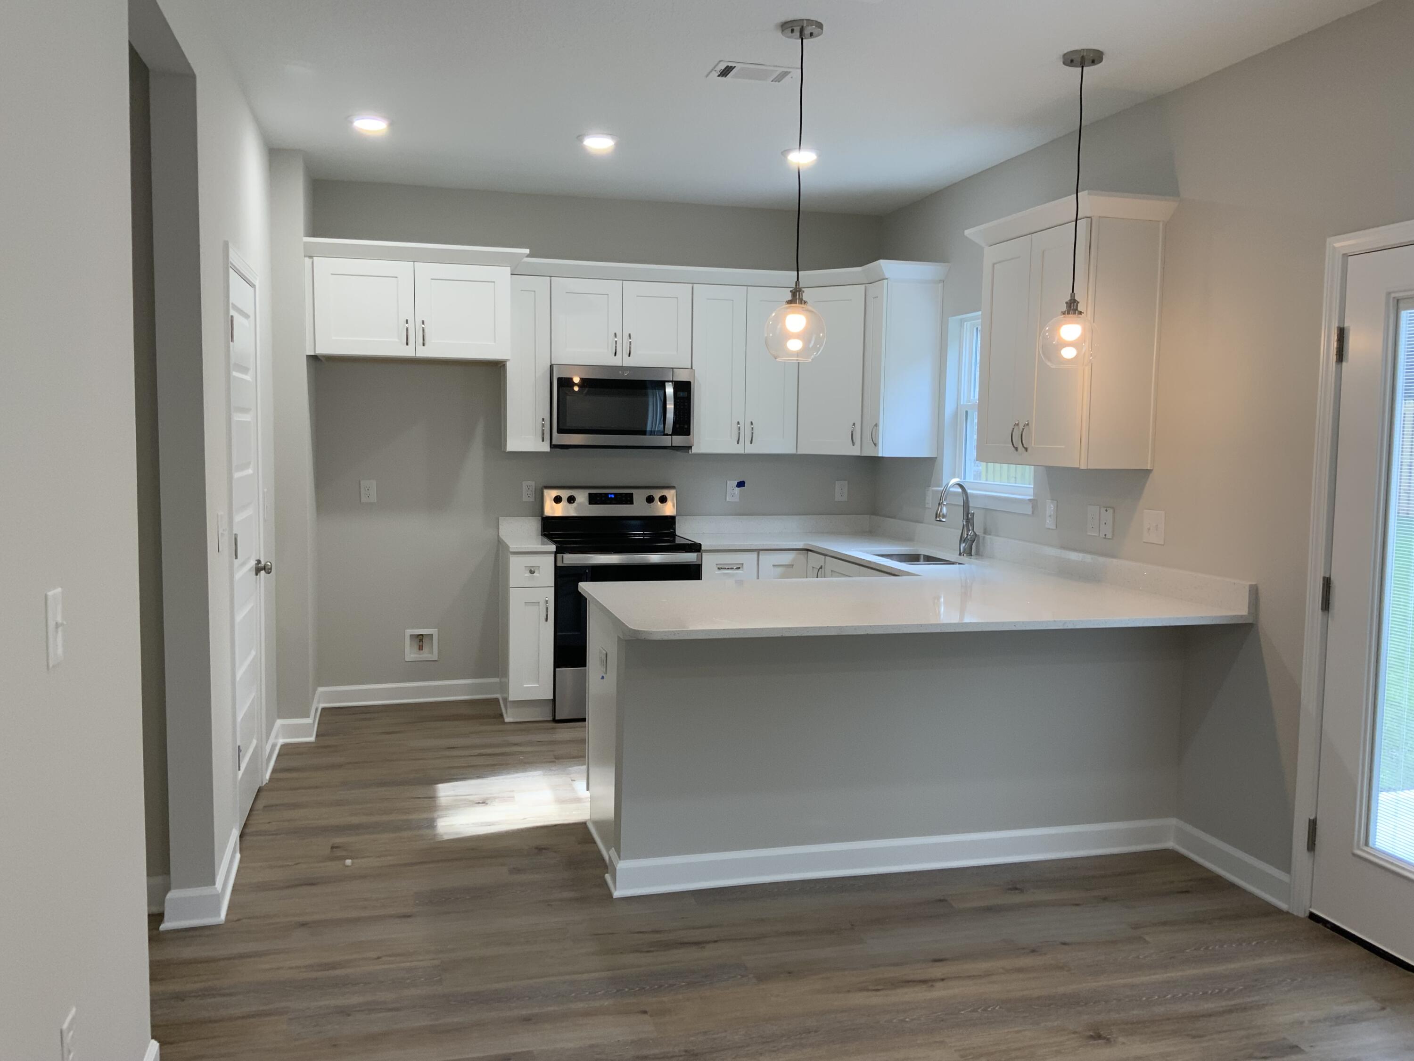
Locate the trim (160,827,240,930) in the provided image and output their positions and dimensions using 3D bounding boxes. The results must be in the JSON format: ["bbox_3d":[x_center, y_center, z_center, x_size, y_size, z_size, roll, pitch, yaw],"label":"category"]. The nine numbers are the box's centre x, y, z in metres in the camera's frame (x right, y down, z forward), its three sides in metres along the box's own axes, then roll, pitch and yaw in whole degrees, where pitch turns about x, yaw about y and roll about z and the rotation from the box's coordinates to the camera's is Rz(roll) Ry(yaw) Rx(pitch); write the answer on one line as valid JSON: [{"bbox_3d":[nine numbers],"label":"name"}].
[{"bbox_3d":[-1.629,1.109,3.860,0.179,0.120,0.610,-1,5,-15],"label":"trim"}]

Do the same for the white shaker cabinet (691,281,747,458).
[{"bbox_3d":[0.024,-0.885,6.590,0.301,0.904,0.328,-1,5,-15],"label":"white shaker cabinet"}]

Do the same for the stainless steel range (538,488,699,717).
[{"bbox_3d":[-0.471,0.372,6.399,0.757,1.186,0.640,-1,5,-15],"label":"stainless steel range"}]

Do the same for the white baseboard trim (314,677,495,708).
[{"bbox_3d":[-1.623,0.887,6.481,0.970,0.112,0.025,0,5,-15],"label":"white baseboard trim"}]

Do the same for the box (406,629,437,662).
[{"bbox_3d":[-1.562,0.626,6.495,0.168,0.180,0.080,-1,5,-15],"label":"box"}]

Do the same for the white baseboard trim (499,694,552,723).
[{"bbox_3d":[-0.916,0.927,6.115,0.245,0.110,0.030,0,5,-15],"label":"white baseboard trim"}]

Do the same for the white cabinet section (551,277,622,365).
[{"bbox_3d":[-0.634,-1.095,6.244,0.378,0.447,0.025,0,5,-15],"label":"white cabinet section"}]

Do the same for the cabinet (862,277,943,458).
[{"bbox_3d":[1.034,-0.847,6.284,0.332,0.906,0.230,0,5,-15],"label":"cabinet"}]

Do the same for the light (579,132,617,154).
[{"bbox_3d":[-0.480,-1.703,5.204,0.177,0.025,0.177,-1,5,-15],"label":"light"}]

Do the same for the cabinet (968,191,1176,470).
[{"bbox_3d":[1.410,-0.755,4.752,0.372,0.985,0.944,0,5,-15],"label":"cabinet"}]

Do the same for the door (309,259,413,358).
[{"bbox_3d":[-1.628,-1.059,5.655,0.455,0.447,0.025,0,5,-15],"label":"door"}]

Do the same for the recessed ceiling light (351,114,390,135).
[{"bbox_3d":[-1.410,-1.694,4.952,0.177,0.025,0.177,-1,5,-15],"label":"recessed ceiling light"}]

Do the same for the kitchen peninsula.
[{"bbox_3d":[0.654,0.657,4.318,2.105,1.000,1.213,-1,5,-15],"label":"kitchen peninsula"}]

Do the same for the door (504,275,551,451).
[{"bbox_3d":[-0.931,-0.863,6.183,0.231,0.904,0.030,-1,5,-15],"label":"door"}]

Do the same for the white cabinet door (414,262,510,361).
[{"bbox_3d":[-1.187,-1.063,5.772,0.453,0.447,0.025,0,5,-15],"label":"white cabinet door"}]

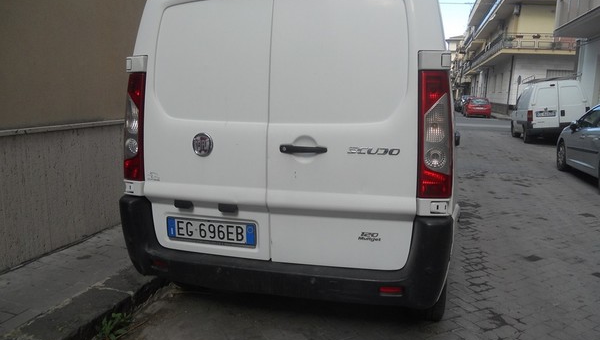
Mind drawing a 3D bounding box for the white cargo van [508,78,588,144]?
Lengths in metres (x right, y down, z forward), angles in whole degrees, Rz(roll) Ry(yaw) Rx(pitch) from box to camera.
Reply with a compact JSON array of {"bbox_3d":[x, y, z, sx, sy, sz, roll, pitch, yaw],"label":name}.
[{"bbox_3d":[8.613,-2.121,16.437,1.820,1.930,4.440,-1,8,17],"label":"white cargo van"}]

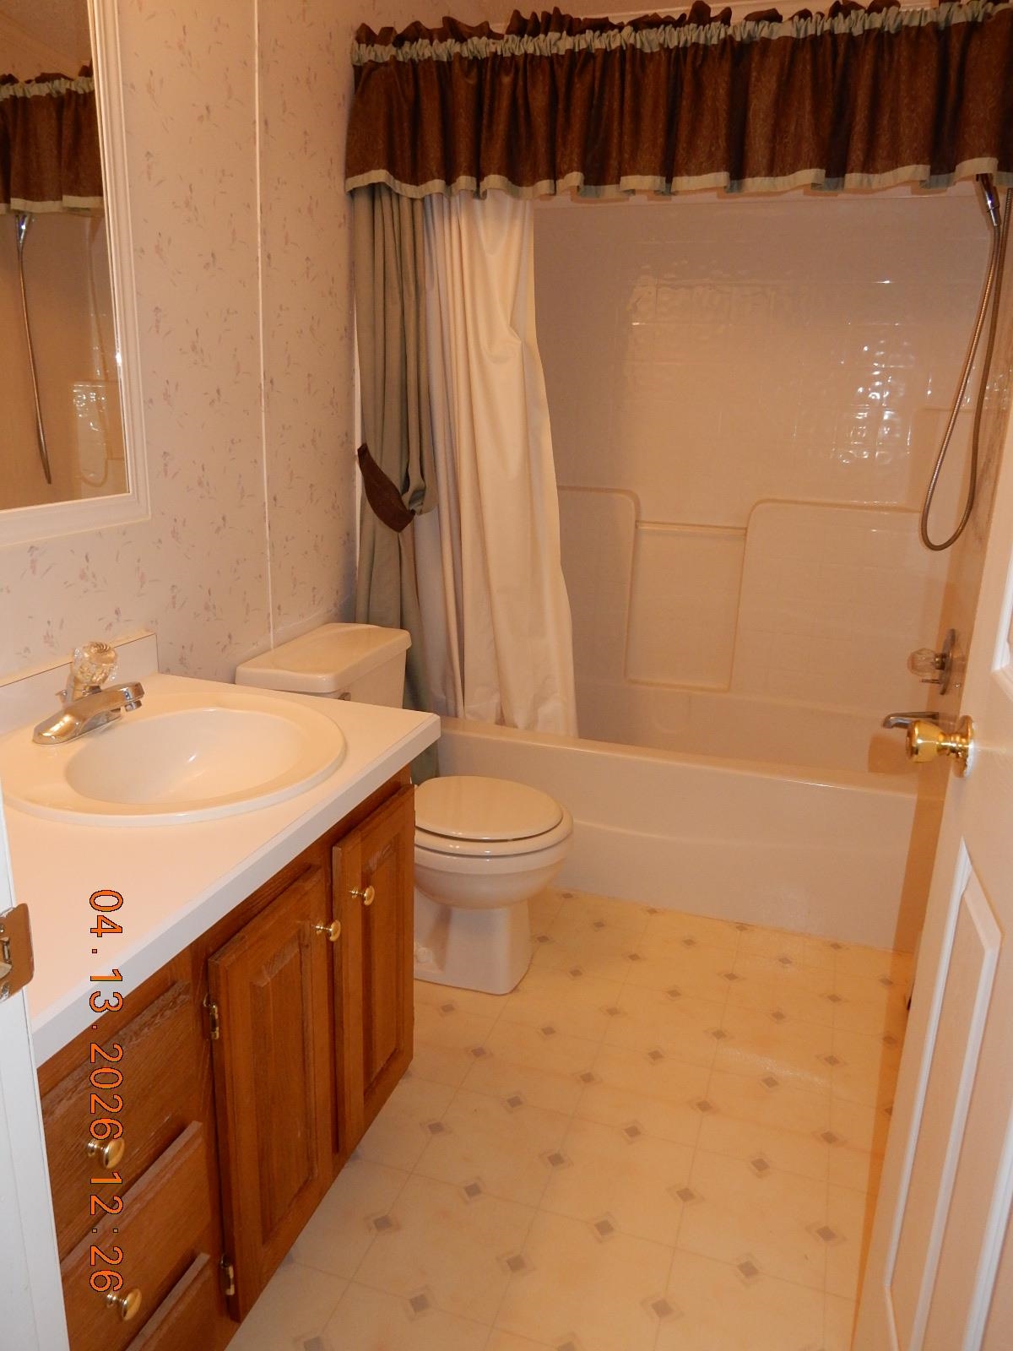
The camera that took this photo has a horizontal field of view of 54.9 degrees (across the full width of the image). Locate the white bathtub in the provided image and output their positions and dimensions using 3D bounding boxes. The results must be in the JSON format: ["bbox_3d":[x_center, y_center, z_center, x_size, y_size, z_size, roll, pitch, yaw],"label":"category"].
[{"bbox_3d":[0.430,0.310,2.873,1.520,0.421,0.759,7,17,17],"label":"white bathtub"}]

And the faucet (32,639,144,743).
[{"bbox_3d":[-0.619,0.018,1.479,0.167,0.137,0.160,7,17,18],"label":"faucet"}]

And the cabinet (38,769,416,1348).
[{"bbox_3d":[-0.568,0.545,1.380,0.572,0.748,0.901,7,17,17],"label":"cabinet"}]

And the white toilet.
[{"bbox_3d":[-0.190,0.314,2.243,0.690,0.732,0.434,7,17,18],"label":"white toilet"}]

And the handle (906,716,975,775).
[{"bbox_3d":[0.493,0.077,1.122,0.064,0.068,0.068,6,17,15],"label":"handle"}]

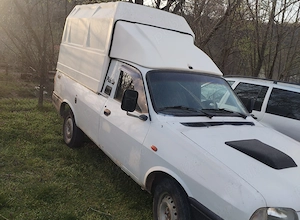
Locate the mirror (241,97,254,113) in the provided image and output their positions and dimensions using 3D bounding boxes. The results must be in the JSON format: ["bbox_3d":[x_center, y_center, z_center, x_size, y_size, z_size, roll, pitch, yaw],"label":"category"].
[{"bbox_3d":[1.190,-0.060,3.628,0.145,0.190,0.065,0,12,-40],"label":"mirror"}]

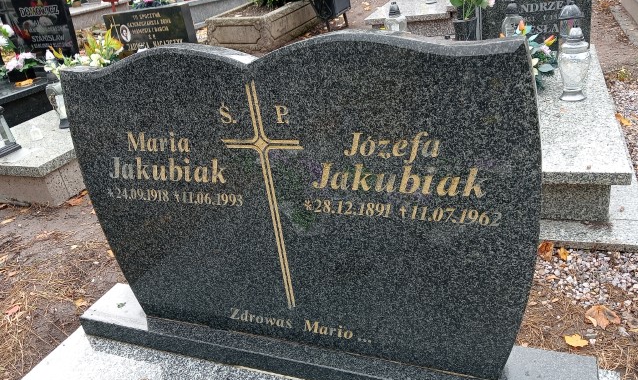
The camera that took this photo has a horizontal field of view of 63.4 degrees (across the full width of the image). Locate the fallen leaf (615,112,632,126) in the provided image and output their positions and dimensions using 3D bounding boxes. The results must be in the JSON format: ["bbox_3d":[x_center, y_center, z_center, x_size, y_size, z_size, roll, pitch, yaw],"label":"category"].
[{"bbox_3d":[1.577,-0.374,2.674,0.075,0.025,0.120,2,28,23],"label":"fallen leaf"}]

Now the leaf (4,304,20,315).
[{"bbox_3d":[-1.139,0.438,1.914,0.030,0.016,0.055,2,28,23],"label":"leaf"}]

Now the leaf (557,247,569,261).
[{"bbox_3d":[0.823,0.208,1.744,0.045,0.016,0.065,2,28,23],"label":"leaf"}]

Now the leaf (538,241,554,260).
[{"bbox_3d":[0.778,0.200,1.765,0.060,0.025,0.085,2,28,23],"label":"leaf"}]

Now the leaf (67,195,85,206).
[{"bbox_3d":[-1.240,0.048,2.621,0.100,0.025,0.090,3,29,23],"label":"leaf"}]

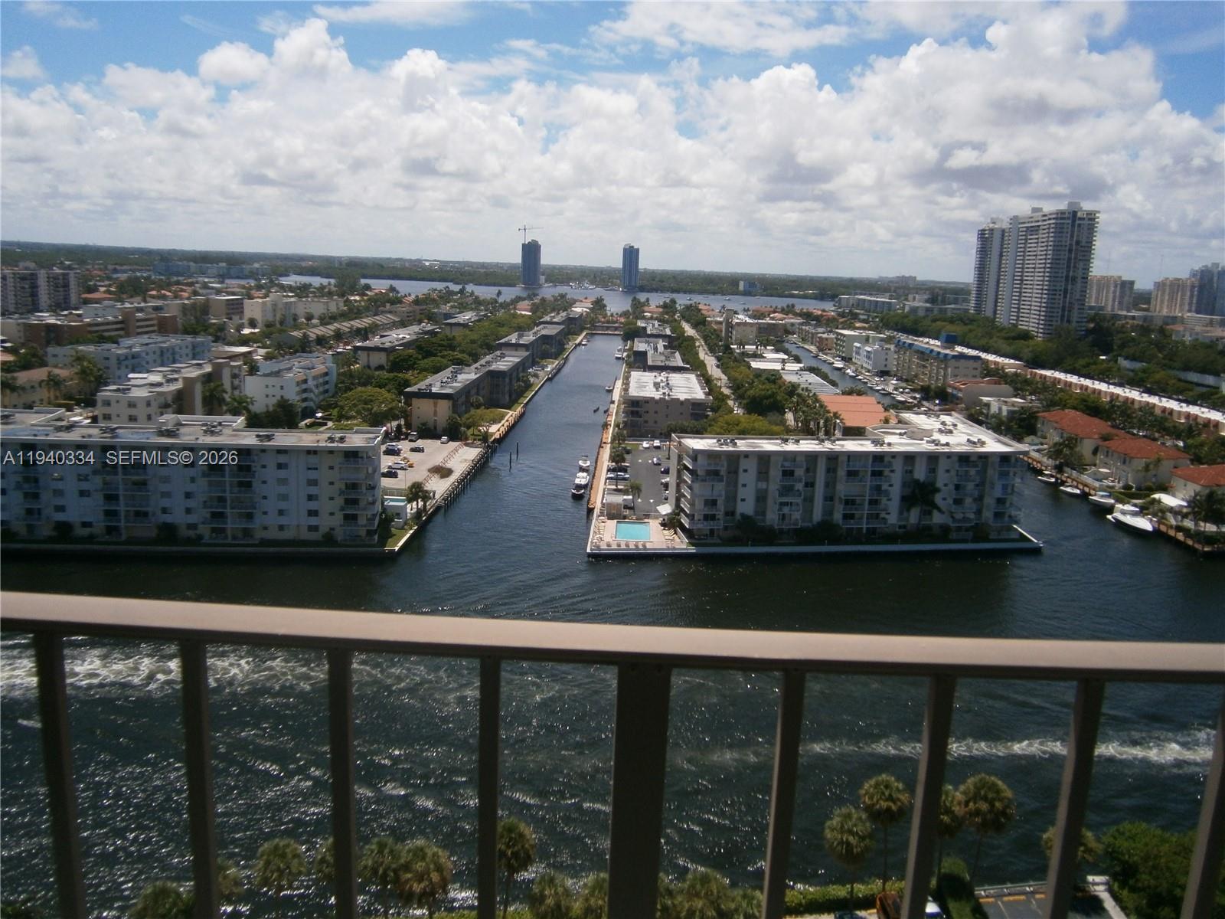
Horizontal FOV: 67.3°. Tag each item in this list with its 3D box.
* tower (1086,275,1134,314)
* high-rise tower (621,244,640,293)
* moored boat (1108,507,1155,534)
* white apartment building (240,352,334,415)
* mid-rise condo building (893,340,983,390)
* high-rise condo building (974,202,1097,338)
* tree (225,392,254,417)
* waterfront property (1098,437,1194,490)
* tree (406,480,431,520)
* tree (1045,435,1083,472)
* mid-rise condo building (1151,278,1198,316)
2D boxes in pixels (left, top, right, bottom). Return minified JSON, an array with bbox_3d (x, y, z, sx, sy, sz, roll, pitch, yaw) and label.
[{"bbox_3d":[820.384,-269.860,1516.376,31.000,63.000,64.000,-3,13,-23],"label":"tower"},{"bbox_3d":[36.305,-367.274,1756.652,31.000,89.000,36.000,3,12,0],"label":"high-rise tower"},{"bbox_3d":[109.978,12.517,194.413,4.200,4.100,14.500,2,12,0],"label":"moored boat"},{"bbox_3d":[-101.904,-23.900,297.409,17.000,12.800,60.000,1,12,-6],"label":"white apartment building"},{"bbox_3d":[143.807,-41.001,412.266,13.000,18.200,78.000,2,12,0],"label":"mid-rise condo building"},{"bbox_3d":[310.627,-130.532,663.733,28.000,102.000,76.000,2,12,0],"label":"high-rise condo building"},{"bbox_3d":[-96.130,-10.976,238.763,6.600,12.400,6.600,2,12,0],"label":"tree"},{"bbox_3d":[132.522,0.092,229.387,15.800,9.200,17.500,3,12,3],"label":"waterfront property"},{"bbox_3d":[-36.930,7.272,177.203,4.600,7.100,4.400,2,12,0],"label":"tree"},{"bbox_3d":[118.766,-1.599,242.966,7.600,9.600,7.200,2,12,0],"label":"tree"},{"bbox_3d":[815.231,-232.173,1334.977,54.000,62.000,22.000,2,12,0],"label":"mid-rise condo building"}]

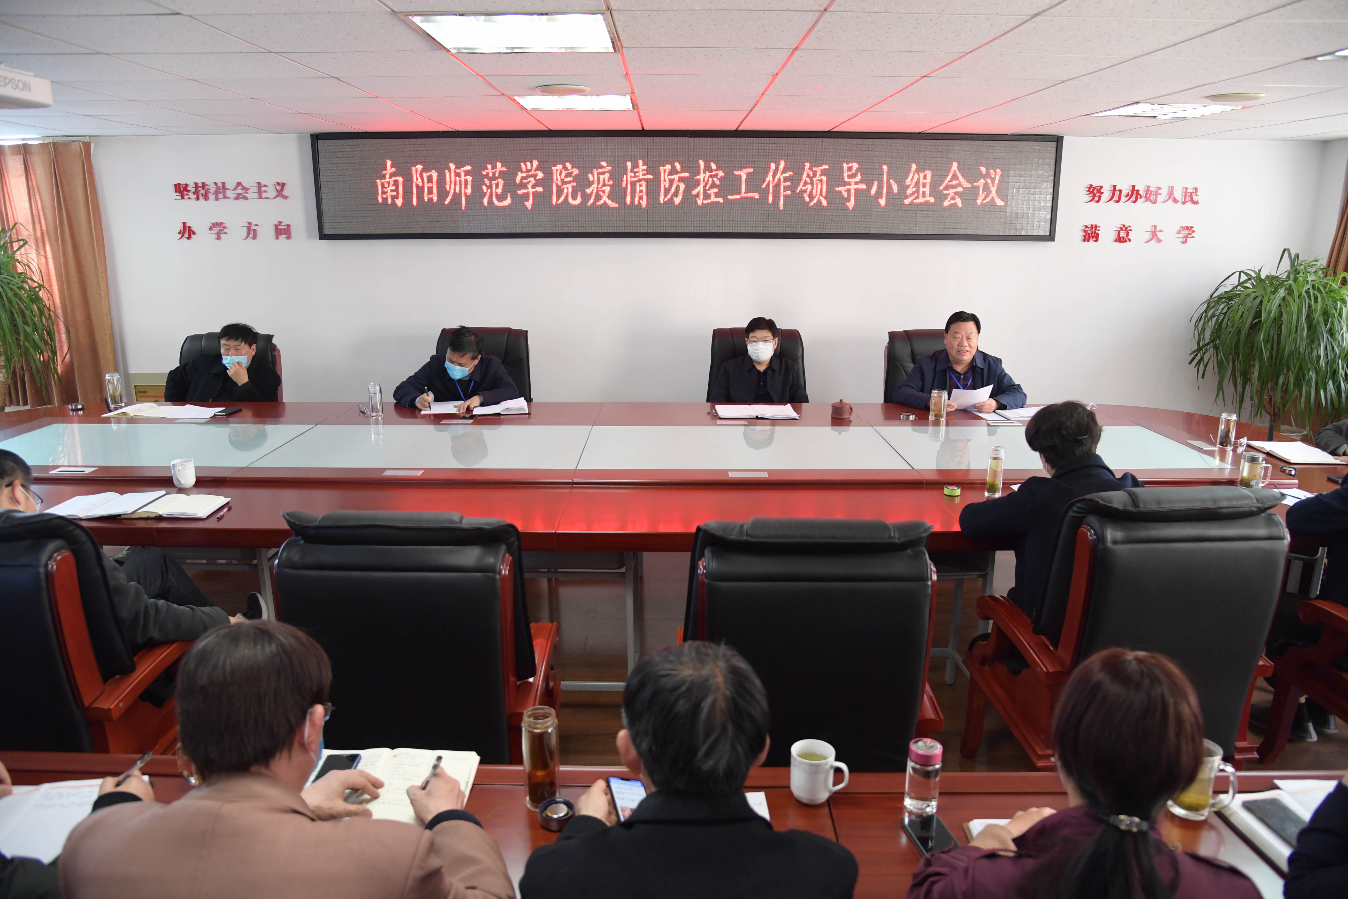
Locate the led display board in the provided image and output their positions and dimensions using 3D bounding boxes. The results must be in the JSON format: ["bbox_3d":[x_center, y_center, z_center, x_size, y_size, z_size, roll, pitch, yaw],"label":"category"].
[{"bbox_3d":[0.095,-1.729,5.906,4.870,0.680,0.100,0,14,0],"label":"led display board"}]

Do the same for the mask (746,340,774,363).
[{"bbox_3d":[0.502,-0.569,5.220,0.150,0.125,0.090,2,18,8],"label":"mask"}]

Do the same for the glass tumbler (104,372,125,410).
[{"bbox_3d":[-2.895,-0.301,4.646,0.066,0.178,0.066,0,14,0],"label":"glass tumbler"}]

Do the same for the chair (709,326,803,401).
[{"bbox_3d":[0.491,-0.135,5.510,0.610,1.140,0.690,0,14,0],"label":"chair"}]

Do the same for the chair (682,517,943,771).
[{"bbox_3d":[0.287,0.607,2.304,0.610,1.100,0.700,0,14,0],"label":"chair"}]

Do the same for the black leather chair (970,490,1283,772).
[{"bbox_3d":[1.270,0.596,2.656,0.610,1.140,0.690,0,14,-2],"label":"black leather chair"}]

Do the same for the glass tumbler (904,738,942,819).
[{"bbox_3d":[0.461,0.600,1.663,0.062,0.134,0.062,0,14,0],"label":"glass tumbler"}]

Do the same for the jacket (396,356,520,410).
[{"bbox_3d":[-1.169,-0.231,4.892,0.660,0.570,0.500,0,14,0],"label":"jacket"}]

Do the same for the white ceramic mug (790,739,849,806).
[{"bbox_3d":[0.276,0.610,1.691,0.109,0.100,0.083,4,15,14],"label":"white ceramic mug"}]

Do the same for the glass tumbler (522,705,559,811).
[{"bbox_3d":[-0.229,0.528,1.536,0.059,0.172,0.059,0,14,0],"label":"glass tumbler"}]

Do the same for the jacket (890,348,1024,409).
[{"bbox_3d":[1.534,-0.244,4.908,0.680,0.600,0.500,2,14,6],"label":"jacket"}]

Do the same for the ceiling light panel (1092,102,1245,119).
[{"bbox_3d":[2.490,-1.731,4.551,0.600,0.055,0.600,0,14,0],"label":"ceiling light panel"}]

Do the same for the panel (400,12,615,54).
[{"bbox_3d":[-0.479,-1.313,2.759,0.600,0.055,0.600,0,14,0],"label":"panel"}]

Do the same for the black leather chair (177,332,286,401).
[{"bbox_3d":[-2.708,-0.114,5.387,0.610,1.140,0.690,0,14,0],"label":"black leather chair"}]

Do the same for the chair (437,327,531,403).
[{"bbox_3d":[-1.085,-0.096,5.030,0.610,1.100,0.700,0,14,0],"label":"chair"}]

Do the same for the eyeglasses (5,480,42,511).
[{"bbox_3d":[-1.737,0.120,2.307,0.140,0.045,0.140,3,-23,9],"label":"eyeglasses"}]

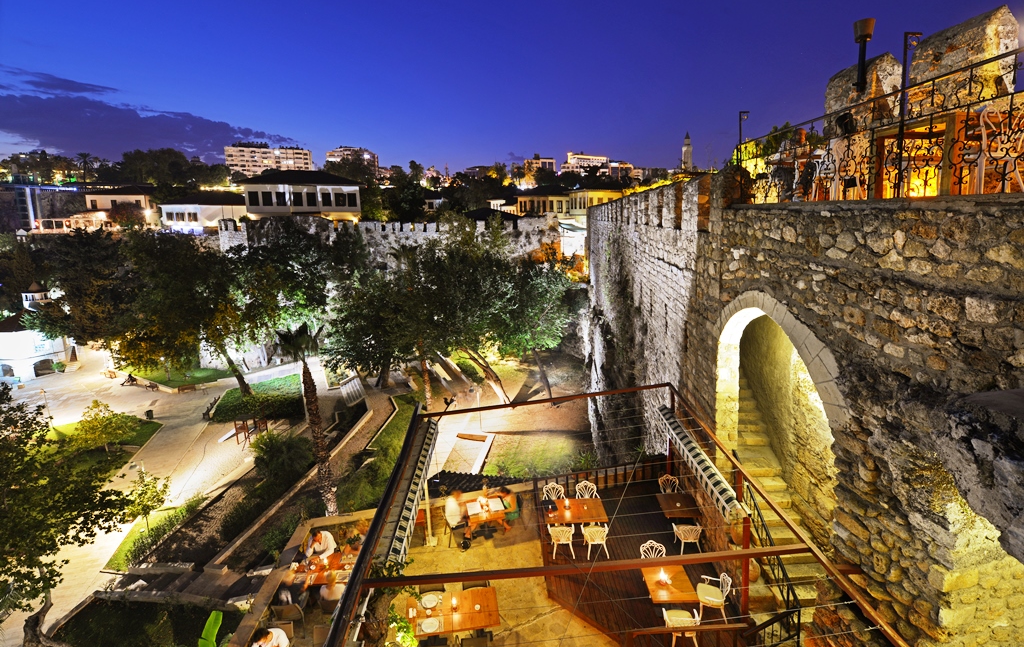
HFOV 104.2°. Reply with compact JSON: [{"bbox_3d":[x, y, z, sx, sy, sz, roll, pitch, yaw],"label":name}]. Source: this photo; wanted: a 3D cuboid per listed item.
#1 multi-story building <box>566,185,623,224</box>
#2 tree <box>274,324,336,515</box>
[{"bbox_3d":[13.776,-18.057,62.000,8.500,6.600,6.500,-12,17,-35],"label":"multi-story building"},{"bbox_3d":[-7.148,3.565,14.200,1.700,7.300,1.700,-6,14,-16],"label":"tree"}]

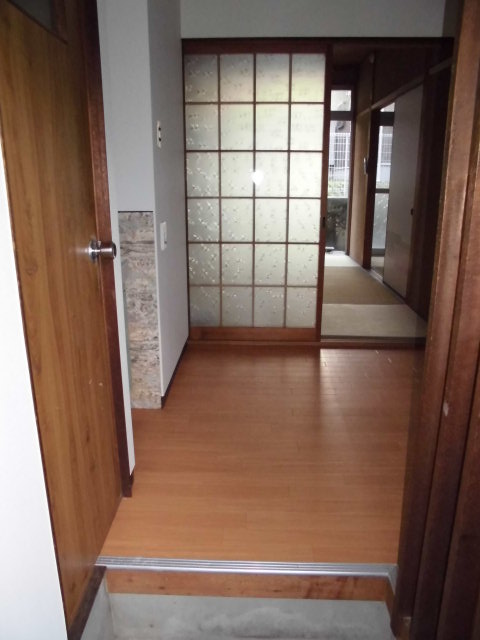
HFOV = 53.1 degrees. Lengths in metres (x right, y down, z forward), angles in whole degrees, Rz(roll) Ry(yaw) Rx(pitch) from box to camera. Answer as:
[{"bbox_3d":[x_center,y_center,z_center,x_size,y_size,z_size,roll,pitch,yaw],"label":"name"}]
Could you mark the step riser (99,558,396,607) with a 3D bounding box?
[{"bbox_3d":[0.013,0.719,1.301,0.805,0.087,0.049,0,14,2],"label":"step riser"}]

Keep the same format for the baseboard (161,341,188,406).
[{"bbox_3d":[-0.372,0.268,2.766,0.018,0.061,1.009,0,14,1],"label":"baseboard"}]

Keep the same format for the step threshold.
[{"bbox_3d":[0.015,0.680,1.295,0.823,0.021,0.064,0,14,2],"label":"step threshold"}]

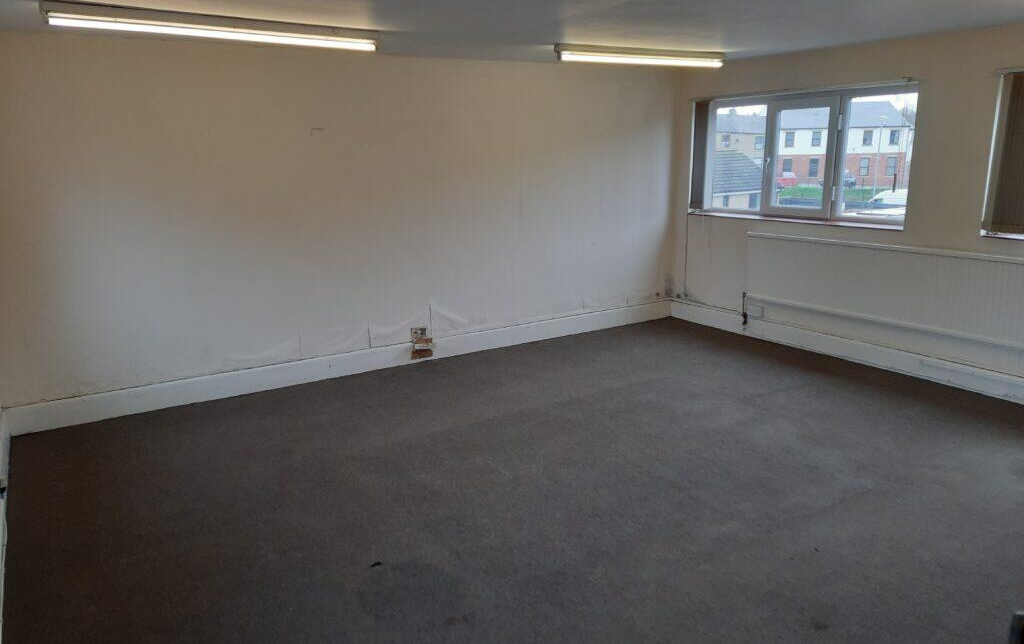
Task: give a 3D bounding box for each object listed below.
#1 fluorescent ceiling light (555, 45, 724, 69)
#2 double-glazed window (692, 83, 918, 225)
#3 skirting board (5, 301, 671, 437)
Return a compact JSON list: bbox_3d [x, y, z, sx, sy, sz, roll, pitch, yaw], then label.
[{"bbox_3d":[0.955,-1.901,5.083,1.550,0.100,0.060,-11,17,-32],"label":"fluorescent ceiling light"},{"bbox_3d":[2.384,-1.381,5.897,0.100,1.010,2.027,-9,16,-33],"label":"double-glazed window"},{"bbox_3d":[-0.678,0.224,5.618,5.450,0.173,0.026,-9,16,-33],"label":"skirting board"}]

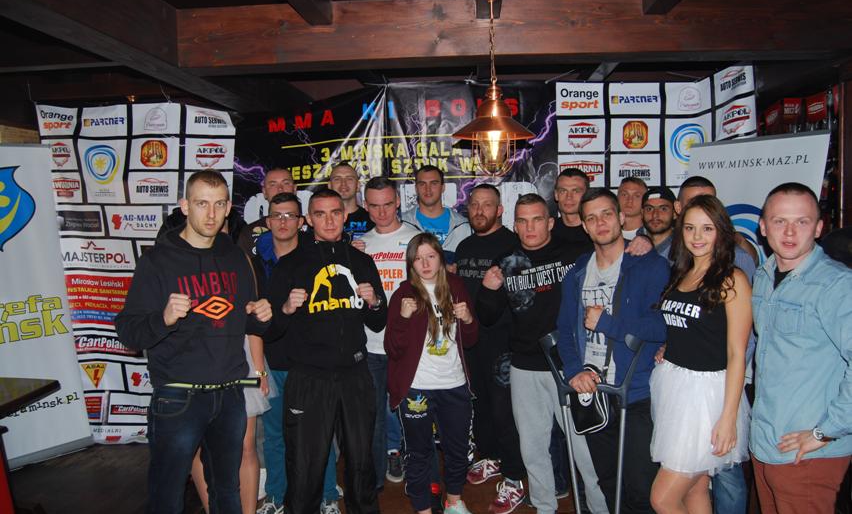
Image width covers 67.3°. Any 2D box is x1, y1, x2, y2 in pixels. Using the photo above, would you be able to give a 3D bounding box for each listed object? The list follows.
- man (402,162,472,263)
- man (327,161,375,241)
[{"bbox_3d":[0.039,0.396,3.868,0.530,1.850,0.340,0,5,0],"label":"man"},{"bbox_3d":[-0.463,0.381,4.027,0.520,1.860,0.330,-1,5,-5],"label":"man"}]

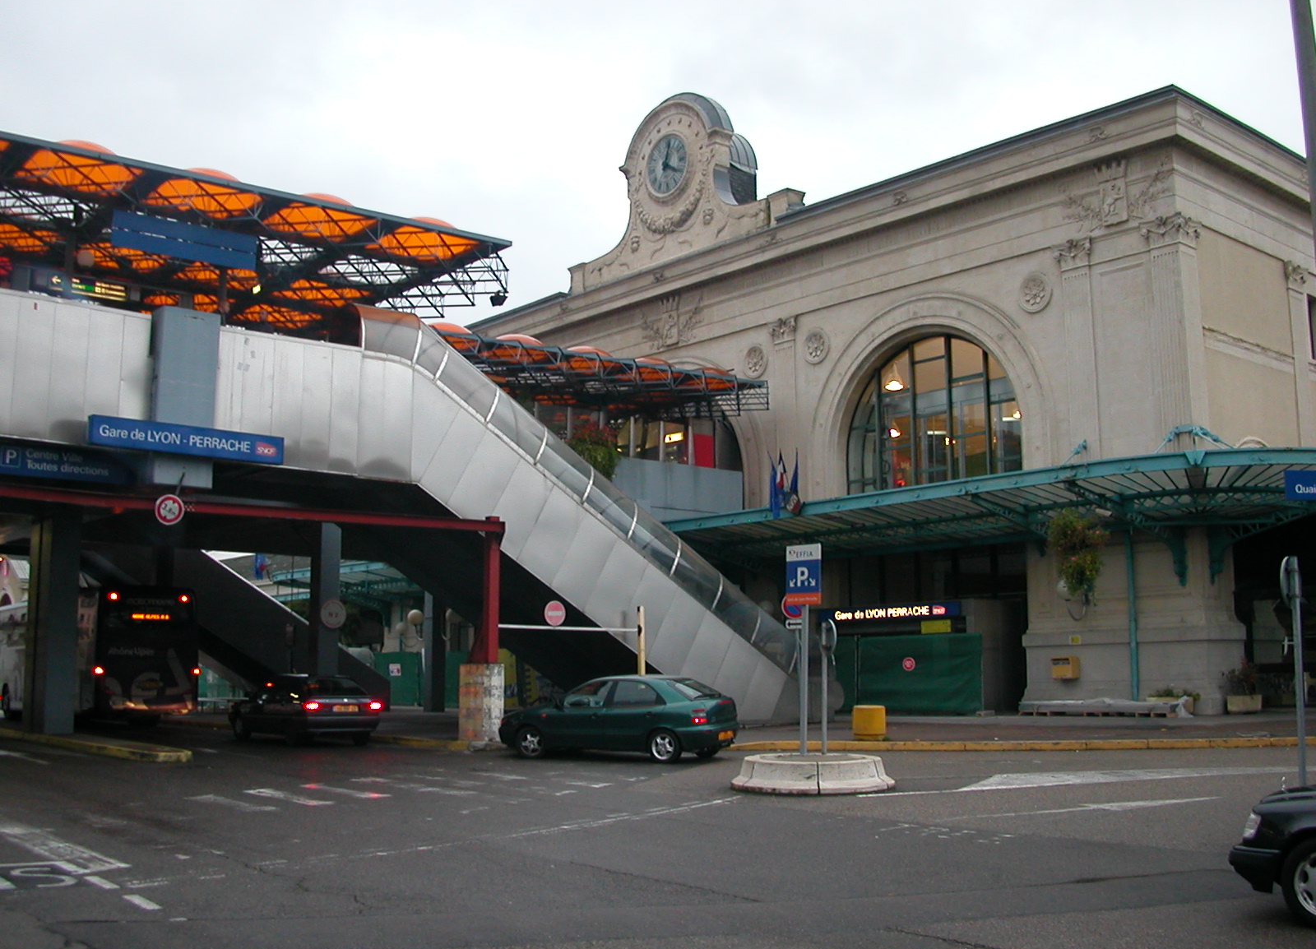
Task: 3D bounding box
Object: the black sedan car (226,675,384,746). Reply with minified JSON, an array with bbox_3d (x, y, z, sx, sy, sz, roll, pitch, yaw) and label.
[{"bbox_3d":[-7.453,4.879,29.420,1.750,1.420,4.450,6,-10,-36],"label":"black sedan car"}]

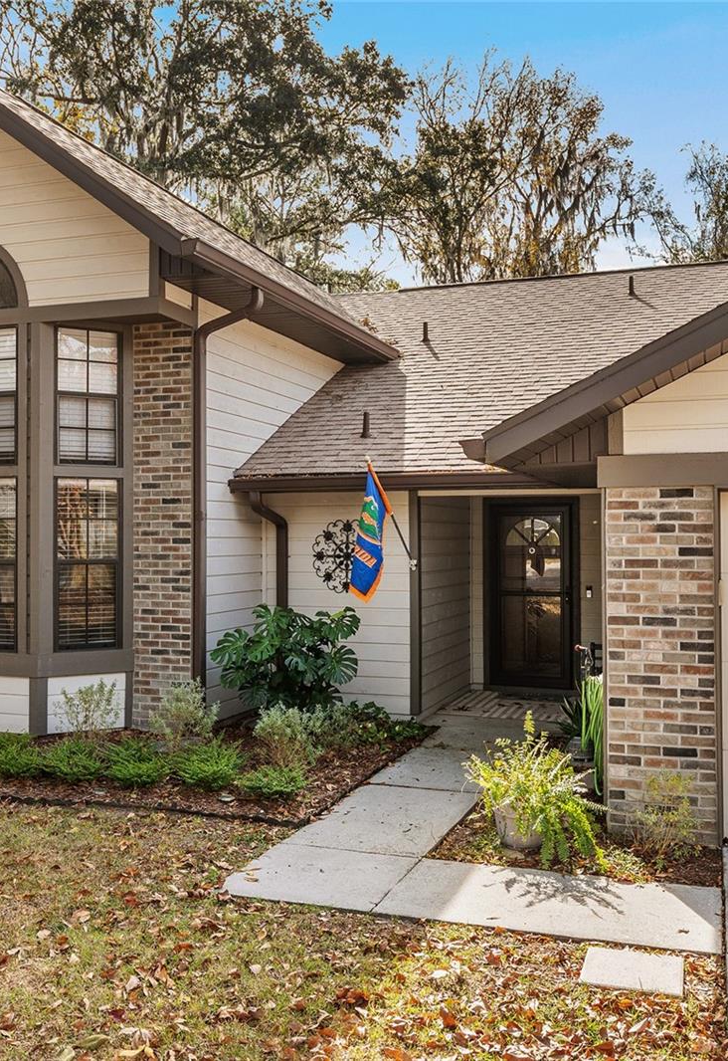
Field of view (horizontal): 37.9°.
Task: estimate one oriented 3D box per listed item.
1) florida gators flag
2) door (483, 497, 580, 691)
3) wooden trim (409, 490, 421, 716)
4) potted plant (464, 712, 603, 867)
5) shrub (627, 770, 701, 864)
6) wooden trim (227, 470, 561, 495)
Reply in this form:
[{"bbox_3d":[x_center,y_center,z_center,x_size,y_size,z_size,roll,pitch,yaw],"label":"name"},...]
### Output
[{"bbox_3d":[0.040,0.001,9.020,0.220,1.150,0.570,0,-1,31],"label":"florida gators flag"},{"bbox_3d":[1.847,0.678,11.677,1.050,2.110,0.100,0,-1,19],"label":"door"},{"bbox_3d":[0.484,0.665,9.970,0.100,2.110,0.100,0,-1,19],"label":"wooden trim"},{"bbox_3d":[0.989,1.441,6.048,0.740,0.770,0.680,0,-1,19],"label":"potted plant"},{"bbox_3d":[1.667,1.560,5.895,0.400,0.500,0.380,0,-1,19],"label":"shrub"},{"bbox_3d":[0.223,-0.407,9.246,3.100,0.150,0.130,0,-1,19],"label":"wooden trim"}]

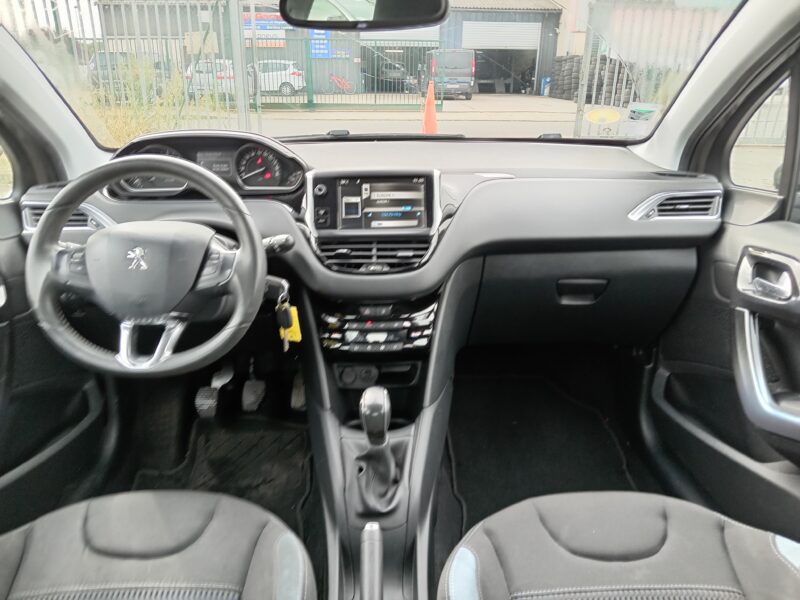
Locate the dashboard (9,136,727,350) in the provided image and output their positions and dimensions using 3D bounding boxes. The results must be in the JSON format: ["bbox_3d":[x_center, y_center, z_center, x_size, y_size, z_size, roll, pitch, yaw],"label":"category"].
[{"bbox_3d":[-0.031,-0.159,1.224,1.390,0.390,0.540,-1,21,-3],"label":"dashboard"}]

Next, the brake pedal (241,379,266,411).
[{"bbox_3d":[-0.347,0.228,1.380,0.057,0.078,0.035,-1,-14,-3],"label":"brake pedal"}]

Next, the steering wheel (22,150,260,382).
[{"bbox_3d":[-0.371,-0.051,0.878,0.352,0.330,0.105,-1,-3,-3],"label":"steering wheel"}]

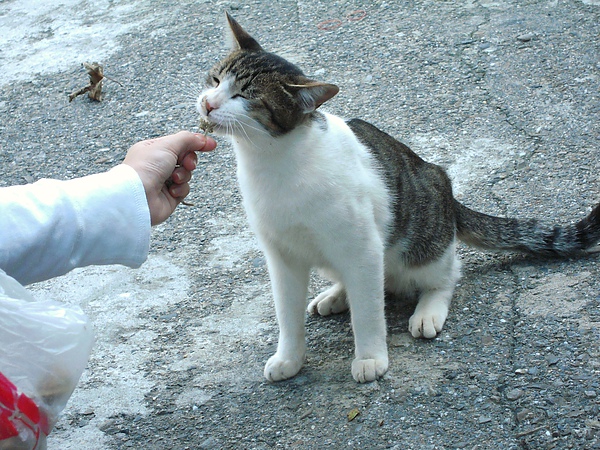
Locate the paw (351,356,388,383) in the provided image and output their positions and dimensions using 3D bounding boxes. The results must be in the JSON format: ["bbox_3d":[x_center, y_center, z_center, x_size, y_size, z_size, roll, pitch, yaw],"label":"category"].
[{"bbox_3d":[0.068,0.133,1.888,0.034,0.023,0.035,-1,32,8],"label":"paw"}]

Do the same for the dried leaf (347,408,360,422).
[{"bbox_3d":[0.050,0.178,1.837,0.009,0.005,0.019,20,41,36],"label":"dried leaf"}]

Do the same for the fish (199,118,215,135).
[{"bbox_3d":[-0.083,-0.088,1.728,0.015,0.014,0.011,-6,32,0],"label":"fish"}]

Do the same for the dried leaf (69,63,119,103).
[{"bbox_3d":[-0.256,-0.177,2.422,0.062,0.036,0.040,-6,32,0],"label":"dried leaf"}]

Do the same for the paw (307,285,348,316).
[{"bbox_3d":[0.031,0.070,1.992,0.032,0.024,0.042,18,39,33],"label":"paw"}]

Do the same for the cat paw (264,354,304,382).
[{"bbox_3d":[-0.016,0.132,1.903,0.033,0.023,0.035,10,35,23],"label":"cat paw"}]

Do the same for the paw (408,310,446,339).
[{"bbox_3d":[0.127,0.092,1.942,0.033,0.024,0.038,3,33,14],"label":"paw"}]

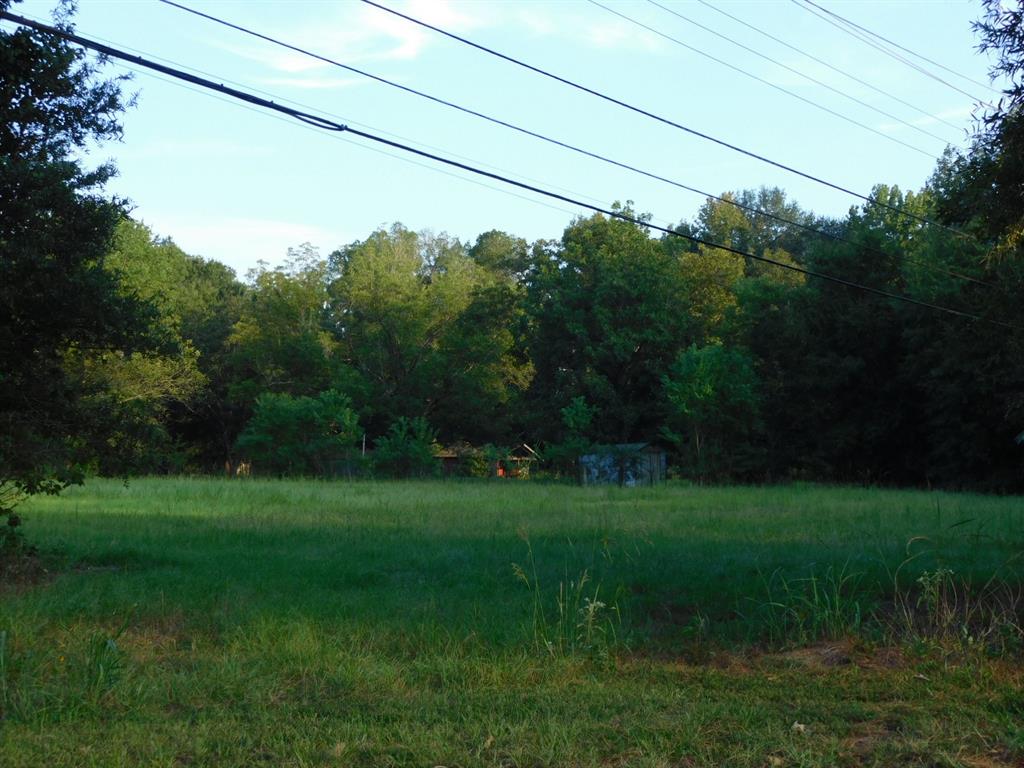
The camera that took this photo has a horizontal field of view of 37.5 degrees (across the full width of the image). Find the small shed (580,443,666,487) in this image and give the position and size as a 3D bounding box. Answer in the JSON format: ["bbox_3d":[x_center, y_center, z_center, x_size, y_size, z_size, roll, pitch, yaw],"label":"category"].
[{"bbox_3d":[5.247,3.882,71.000,3.400,2.200,2.400,-2,-3,35],"label":"small shed"}]

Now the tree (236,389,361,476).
[{"bbox_3d":[-11.179,2.592,79.000,6.388,4.713,5.300,0,-3,0],"label":"tree"}]

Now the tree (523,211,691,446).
[{"bbox_3d":[5.170,-1.988,80.000,8.696,14.582,8.400,0,-3,0],"label":"tree"}]

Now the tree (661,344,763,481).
[{"bbox_3d":[9.653,1.524,73.000,4.935,6.871,4.600,0,-3,0],"label":"tree"}]

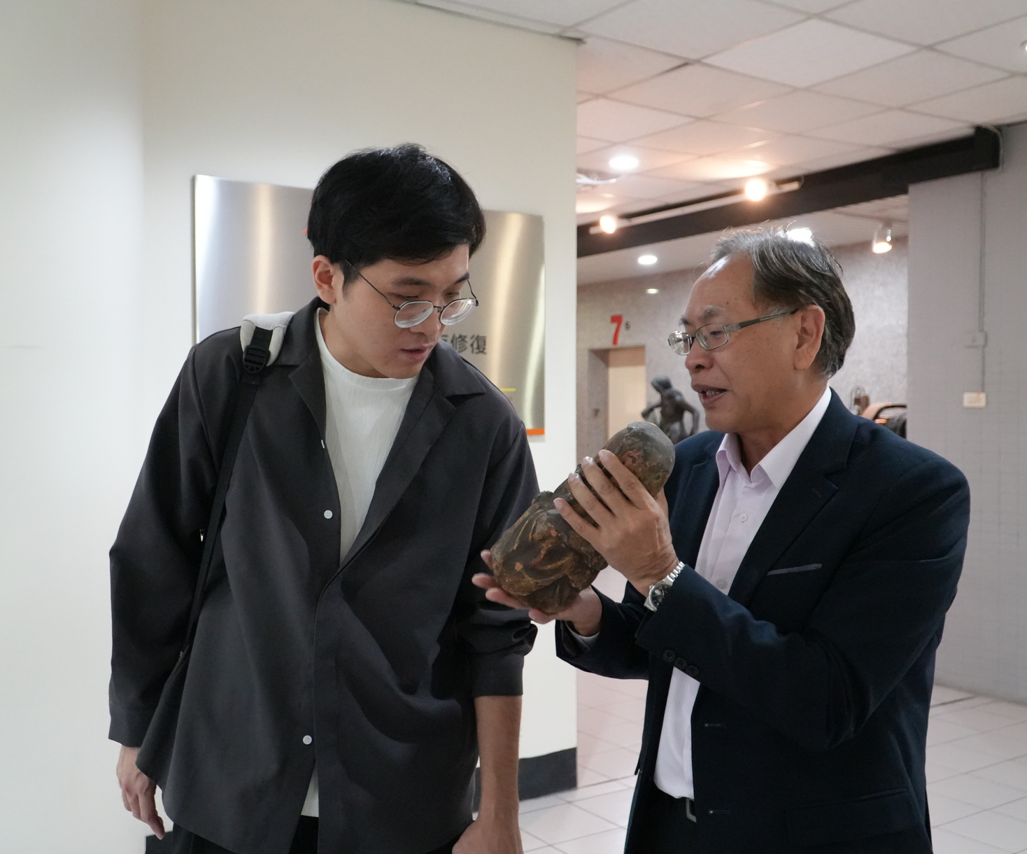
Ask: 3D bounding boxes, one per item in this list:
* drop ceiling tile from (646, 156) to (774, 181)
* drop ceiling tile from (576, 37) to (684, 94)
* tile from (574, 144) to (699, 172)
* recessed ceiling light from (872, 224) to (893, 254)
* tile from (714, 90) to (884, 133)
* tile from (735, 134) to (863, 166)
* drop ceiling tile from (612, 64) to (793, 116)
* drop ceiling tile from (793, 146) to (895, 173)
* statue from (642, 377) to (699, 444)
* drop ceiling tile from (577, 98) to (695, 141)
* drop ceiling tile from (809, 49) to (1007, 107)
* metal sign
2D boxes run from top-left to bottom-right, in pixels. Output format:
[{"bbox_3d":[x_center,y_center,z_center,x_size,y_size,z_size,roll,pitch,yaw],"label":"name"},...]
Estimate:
[{"bbox_3d":[1.146,-1.499,6.220,0.600,0.020,0.600,-1,2,-33],"label":"drop ceiling tile"},{"bbox_3d":[0.285,-1.431,4.224,0.600,0.020,0.600,-1,2,-33],"label":"drop ceiling tile"},{"bbox_3d":[0.640,-1.489,5.891,0.600,0.020,0.600,-1,2,-33],"label":"tile"},{"bbox_3d":[2.745,-1.399,7.936,0.150,0.210,0.160,0,1,19],"label":"recessed ceiling light"},{"bbox_3d":[1.295,-1.447,4.883,0.603,0.020,0.603,-1,2,-33],"label":"tile"},{"bbox_3d":[1.470,-1.468,5.718,0.603,0.020,0.603,-1,2,-33],"label":"tile"},{"bbox_3d":[0.790,-1.438,4.554,0.603,0.020,0.603,-1,2,-33],"label":"drop ceiling tile"},{"bbox_3d":[1.803,-1.486,5.928,0.170,0.020,0.600,-1,2,-33],"label":"drop ceiling tile"},{"bbox_3d":[1.487,-0.022,10.076,0.538,0.900,0.500,0,1,8],"label":"statue"},{"bbox_3d":[0.461,-1.449,5.059,0.603,0.020,0.603,-1,2,-33],"label":"drop ceiling tile"},{"bbox_3d":[1.625,-1.431,4.375,0.600,0.020,0.600,-1,2,-33],"label":"drop ceiling tile"},{"bbox_3d":[-0.417,-0.350,3.458,1.229,0.775,0.040,-1,2,-33],"label":"metal sign"}]

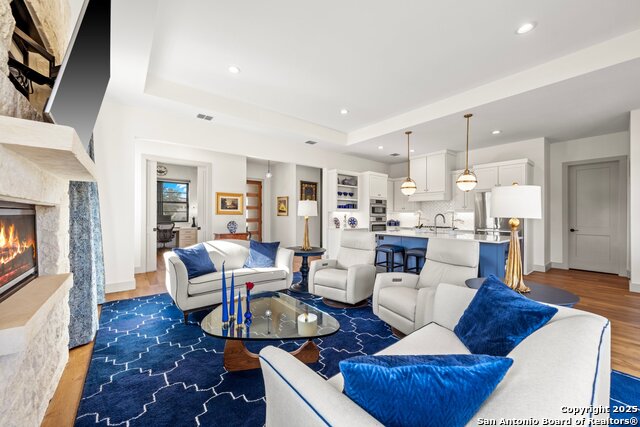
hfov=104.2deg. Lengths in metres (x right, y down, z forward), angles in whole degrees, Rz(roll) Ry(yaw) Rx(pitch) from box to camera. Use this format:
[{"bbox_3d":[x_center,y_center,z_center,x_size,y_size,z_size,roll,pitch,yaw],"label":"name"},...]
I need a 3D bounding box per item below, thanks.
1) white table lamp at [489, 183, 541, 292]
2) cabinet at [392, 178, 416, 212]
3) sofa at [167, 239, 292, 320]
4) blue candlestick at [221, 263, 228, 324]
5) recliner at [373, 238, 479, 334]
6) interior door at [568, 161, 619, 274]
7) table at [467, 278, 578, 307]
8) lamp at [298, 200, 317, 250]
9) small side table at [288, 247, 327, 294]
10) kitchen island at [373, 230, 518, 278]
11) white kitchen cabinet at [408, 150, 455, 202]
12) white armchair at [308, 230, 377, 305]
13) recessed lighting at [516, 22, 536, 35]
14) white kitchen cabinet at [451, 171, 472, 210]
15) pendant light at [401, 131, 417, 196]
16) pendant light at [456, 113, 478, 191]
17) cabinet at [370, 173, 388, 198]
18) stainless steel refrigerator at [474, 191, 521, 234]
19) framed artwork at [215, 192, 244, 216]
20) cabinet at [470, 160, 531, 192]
[{"bbox_3d":[1.634,0.192,2.085,0.340,0.886,0.340,0,0,-38],"label":"white table lamp"},{"bbox_3d":[2.837,-0.605,8.159,0.370,1.110,0.770,0,0,-39],"label":"cabinet"},{"bbox_3d":[-1.287,0.870,3.697,1.660,0.880,0.920,0,0,-38],"label":"sofa"},{"bbox_3d":[-0.764,0.640,2.000,0.045,0.495,0.045,0,0,-38],"label":"blue candlestick"},{"bbox_3d":[1.286,0.825,2.954,0.960,0.990,0.790,0,0,-32],"label":"recliner"},{"bbox_3d":[6.335,0.109,5.784,0.050,2.440,0.770,0,0,-38],"label":"interior door"},{"bbox_3d":[1.632,0.975,2.076,0.720,0.680,0.720,0,0,-38],"label":"table"},{"bbox_3d":[-0.230,0.190,4.350,0.345,0.865,0.345,0,0,0],"label":"lamp"},{"bbox_3d":[-0.248,0.970,4.280,0.710,0.700,0.710,0,0,0],"label":"small side table"},{"bbox_3d":[2.323,0.862,4.851,1.080,0.915,2.360,0,0,-38],"label":"kitchen island"},{"bbox_3d":[3.291,-1.042,7.371,0.500,1.360,1.160,0,0,-38],"label":"white kitchen cabinet"},{"bbox_3d":[0.413,0.804,3.859,0.790,1.020,0.850,0,0,41],"label":"white armchair"},{"bbox_3d":[2.255,-2.015,2.715,0.180,0.030,0.180,0,0,-39],"label":"recessed lighting"},{"bbox_3d":[3.987,-0.615,6.742,0.370,1.110,0.680,0,0,-39],"label":"white kitchen cabinet"},{"bbox_3d":[1.911,-1.054,5.340,0.330,1.365,0.330,0,0,-38],"label":"pendant light"},{"bbox_3d":[2.610,-1.053,4.400,0.330,1.355,0.330,0,0,-39],"label":"pendant light"},{"bbox_3d":[1.589,-0.815,7.744,0.860,0.770,0.650,0,0,-39],"label":"cabinet"},{"bbox_3d":[4.302,0.424,5.891,0.700,1.800,0.920,0,0,-38],"label":"stainless steel refrigerator"},{"bbox_3d":[-2.392,-0.258,6.689,0.735,0.600,0.040,0,0,-39],"label":"framed artwork"},{"bbox_3d":[4.385,-0.865,5.950,0.740,0.610,1.040,0,0,-39],"label":"cabinet"}]

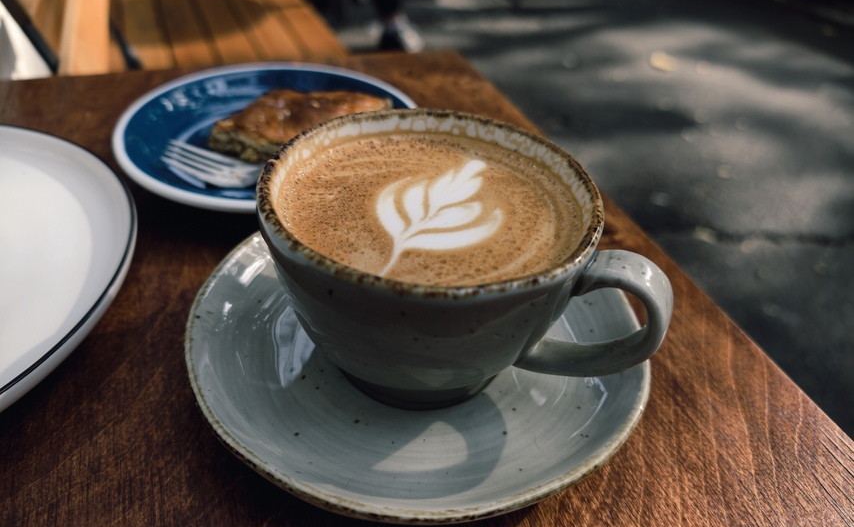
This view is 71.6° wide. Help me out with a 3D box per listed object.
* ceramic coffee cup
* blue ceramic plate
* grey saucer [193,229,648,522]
[{"bbox_3d":[0.011,0.006,0.195,0.128,0.067,0.101,19,40,15],"label":"ceramic coffee cup"},{"bbox_3d":[-0.077,-0.065,0.314,0.161,0.022,0.161,4,39,-3],"label":"blue ceramic plate"},{"bbox_3d":[-0.003,0.024,0.216,0.156,0.021,0.156,4,39,-3],"label":"grey saucer"}]

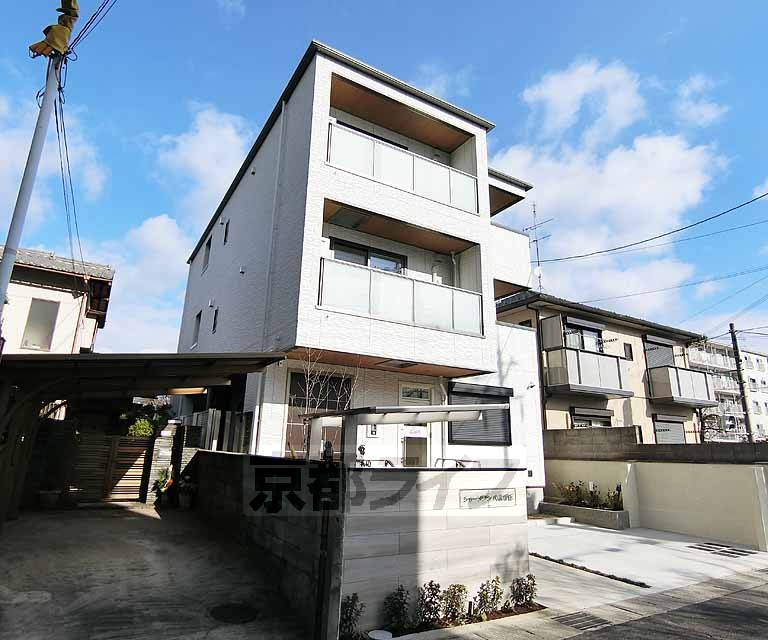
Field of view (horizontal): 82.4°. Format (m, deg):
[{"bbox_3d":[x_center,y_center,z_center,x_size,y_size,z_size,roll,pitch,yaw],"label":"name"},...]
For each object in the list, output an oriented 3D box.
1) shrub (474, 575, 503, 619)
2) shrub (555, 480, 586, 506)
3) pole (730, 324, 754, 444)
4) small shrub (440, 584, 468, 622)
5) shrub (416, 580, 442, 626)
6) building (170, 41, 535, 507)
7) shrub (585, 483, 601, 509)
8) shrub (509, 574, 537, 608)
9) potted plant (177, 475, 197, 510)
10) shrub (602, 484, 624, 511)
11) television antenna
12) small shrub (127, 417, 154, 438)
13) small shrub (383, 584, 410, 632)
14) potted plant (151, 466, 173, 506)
[{"bbox_3d":[1.106,2.937,4.646,0.290,0.380,0.260,9,-17,-26],"label":"shrub"},{"bbox_3d":[4.015,3.735,9.450,0.620,0.530,0.450,10,-17,-29],"label":"shrub"},{"bbox_3d":[17.640,4.047,21.488,0.270,8.100,0.270,9,-17,-26],"label":"pole"},{"bbox_3d":[0.695,2.796,4.330,0.270,0.345,0.250,2,-15,0],"label":"small shrub"},{"bbox_3d":[0.437,2.725,4.220,0.260,0.390,0.250,2,-15,0],"label":"shrub"},{"bbox_3d":[-1.740,0.950,15.200,7.800,9.300,13.500,10,-17,-31],"label":"building"},{"bbox_3d":[5.015,4.233,10.559,0.370,0.600,0.370,9,-17,-26],"label":"shrub"},{"bbox_3d":[1.499,2.938,4.750,0.280,0.340,0.260,10,-17,-29],"label":"shrub"},{"bbox_3d":[-4.364,3.812,9.700,0.430,0.750,0.420,10,-17,-29],"label":"potted plant"},{"bbox_3d":[4.705,3.639,9.000,0.420,0.520,0.380,10,-17,-29],"label":"shrub"},{"bbox_3d":[6.127,-2.898,17.560,0.600,3.900,1.350,14,-20,-37],"label":"television antenna"},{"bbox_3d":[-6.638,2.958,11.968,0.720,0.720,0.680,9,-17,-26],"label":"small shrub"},{"bbox_3d":[0.123,2.719,4.151,0.280,0.380,0.260,1,-16,0],"label":"small shrub"},{"bbox_3d":[-4.992,3.736,9.850,0.470,0.840,0.450,10,-17,-29],"label":"potted plant"}]

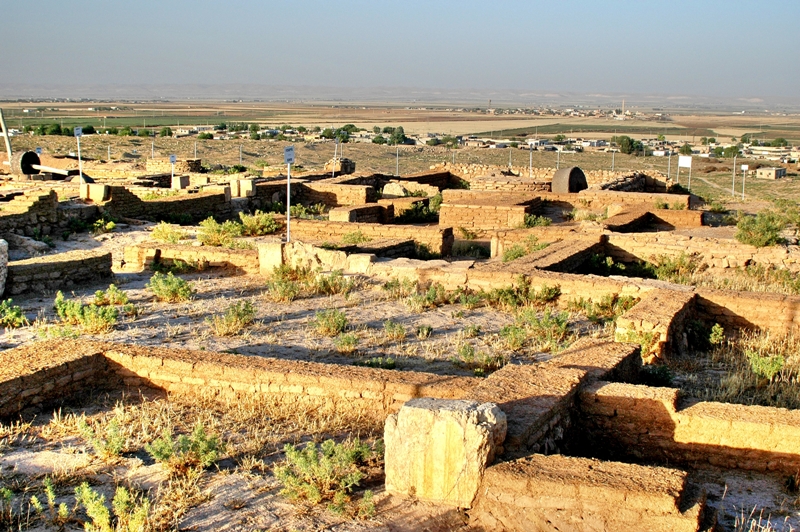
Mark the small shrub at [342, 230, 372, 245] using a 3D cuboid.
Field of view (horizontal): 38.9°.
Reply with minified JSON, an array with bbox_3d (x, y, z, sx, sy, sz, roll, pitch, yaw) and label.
[{"bbox_3d":[-1.028,-0.671,26.140,0.693,0.298,0.624,0,9,0],"label":"small shrub"}]

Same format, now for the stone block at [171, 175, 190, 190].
[{"bbox_3d":[-8.029,-3.091,41.664,0.420,0.520,0.500,6,10,35],"label":"stone block"}]

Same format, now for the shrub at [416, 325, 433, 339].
[{"bbox_3d":[0.347,0.921,16.062,0.220,0.180,0.198,0,8,0],"label":"shrub"}]

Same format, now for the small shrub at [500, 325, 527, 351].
[{"bbox_3d":[1.574,0.990,15.672,0.350,0.339,0.332,1,8,6],"label":"small shrub"}]

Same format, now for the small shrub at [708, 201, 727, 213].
[{"bbox_3d":[9.587,-1.798,34.207,0.584,0.335,0.496,0,8,0],"label":"small shrub"}]

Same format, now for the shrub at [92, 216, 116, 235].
[{"bbox_3d":[-6.968,-0.979,26.817,0.549,0.365,0.467,0,8,0],"label":"shrub"}]

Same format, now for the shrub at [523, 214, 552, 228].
[{"bbox_3d":[3.638,-1.202,30.117,0.770,0.315,0.616,0,8,0],"label":"shrub"}]

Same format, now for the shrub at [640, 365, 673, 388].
[{"bbox_3d":[3.046,1.285,13.426,0.418,0.299,0.376,0,9,0],"label":"shrub"}]

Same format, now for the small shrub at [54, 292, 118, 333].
[{"bbox_3d":[-4.549,0.649,16.597,0.901,0.520,0.676,0,8,0],"label":"small shrub"}]

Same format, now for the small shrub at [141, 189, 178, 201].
[{"bbox_3d":[-7.194,-2.156,33.851,1.103,0.337,0.992,-2,9,-12],"label":"small shrub"}]

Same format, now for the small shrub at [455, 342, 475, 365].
[{"bbox_3d":[0.826,1.110,14.477,0.256,0.269,0.230,0,9,0],"label":"small shrub"}]

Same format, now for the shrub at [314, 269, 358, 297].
[{"bbox_3d":[-1.170,0.311,20.213,0.763,0.437,0.687,0,8,-3],"label":"shrub"}]

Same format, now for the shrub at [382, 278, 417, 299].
[{"bbox_3d":[-0.008,0.393,20.040,0.584,0.333,0.526,0,8,0],"label":"shrub"}]

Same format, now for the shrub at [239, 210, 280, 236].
[{"bbox_3d":[-3.368,-1.021,27.107,0.977,0.586,0.879,-1,8,-7],"label":"shrub"}]

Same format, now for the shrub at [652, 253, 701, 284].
[{"bbox_3d":[5.289,-0.003,21.846,0.891,0.500,0.757,0,8,0],"label":"shrub"}]

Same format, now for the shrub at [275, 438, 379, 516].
[{"bbox_3d":[-0.617,1.717,9.456,0.872,0.573,0.785,0,9,0],"label":"shrub"}]

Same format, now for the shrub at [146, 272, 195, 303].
[{"bbox_3d":[-3.935,0.370,19.386,0.799,0.484,0.719,-2,9,-11],"label":"shrub"}]

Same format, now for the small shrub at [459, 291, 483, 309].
[{"bbox_3d":[1.208,0.560,19.105,0.426,0.286,0.383,1,8,4],"label":"small shrub"}]

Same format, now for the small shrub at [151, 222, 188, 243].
[{"bbox_3d":[-5.408,-0.802,26.532,0.891,0.439,0.802,0,9,0],"label":"small shrub"}]

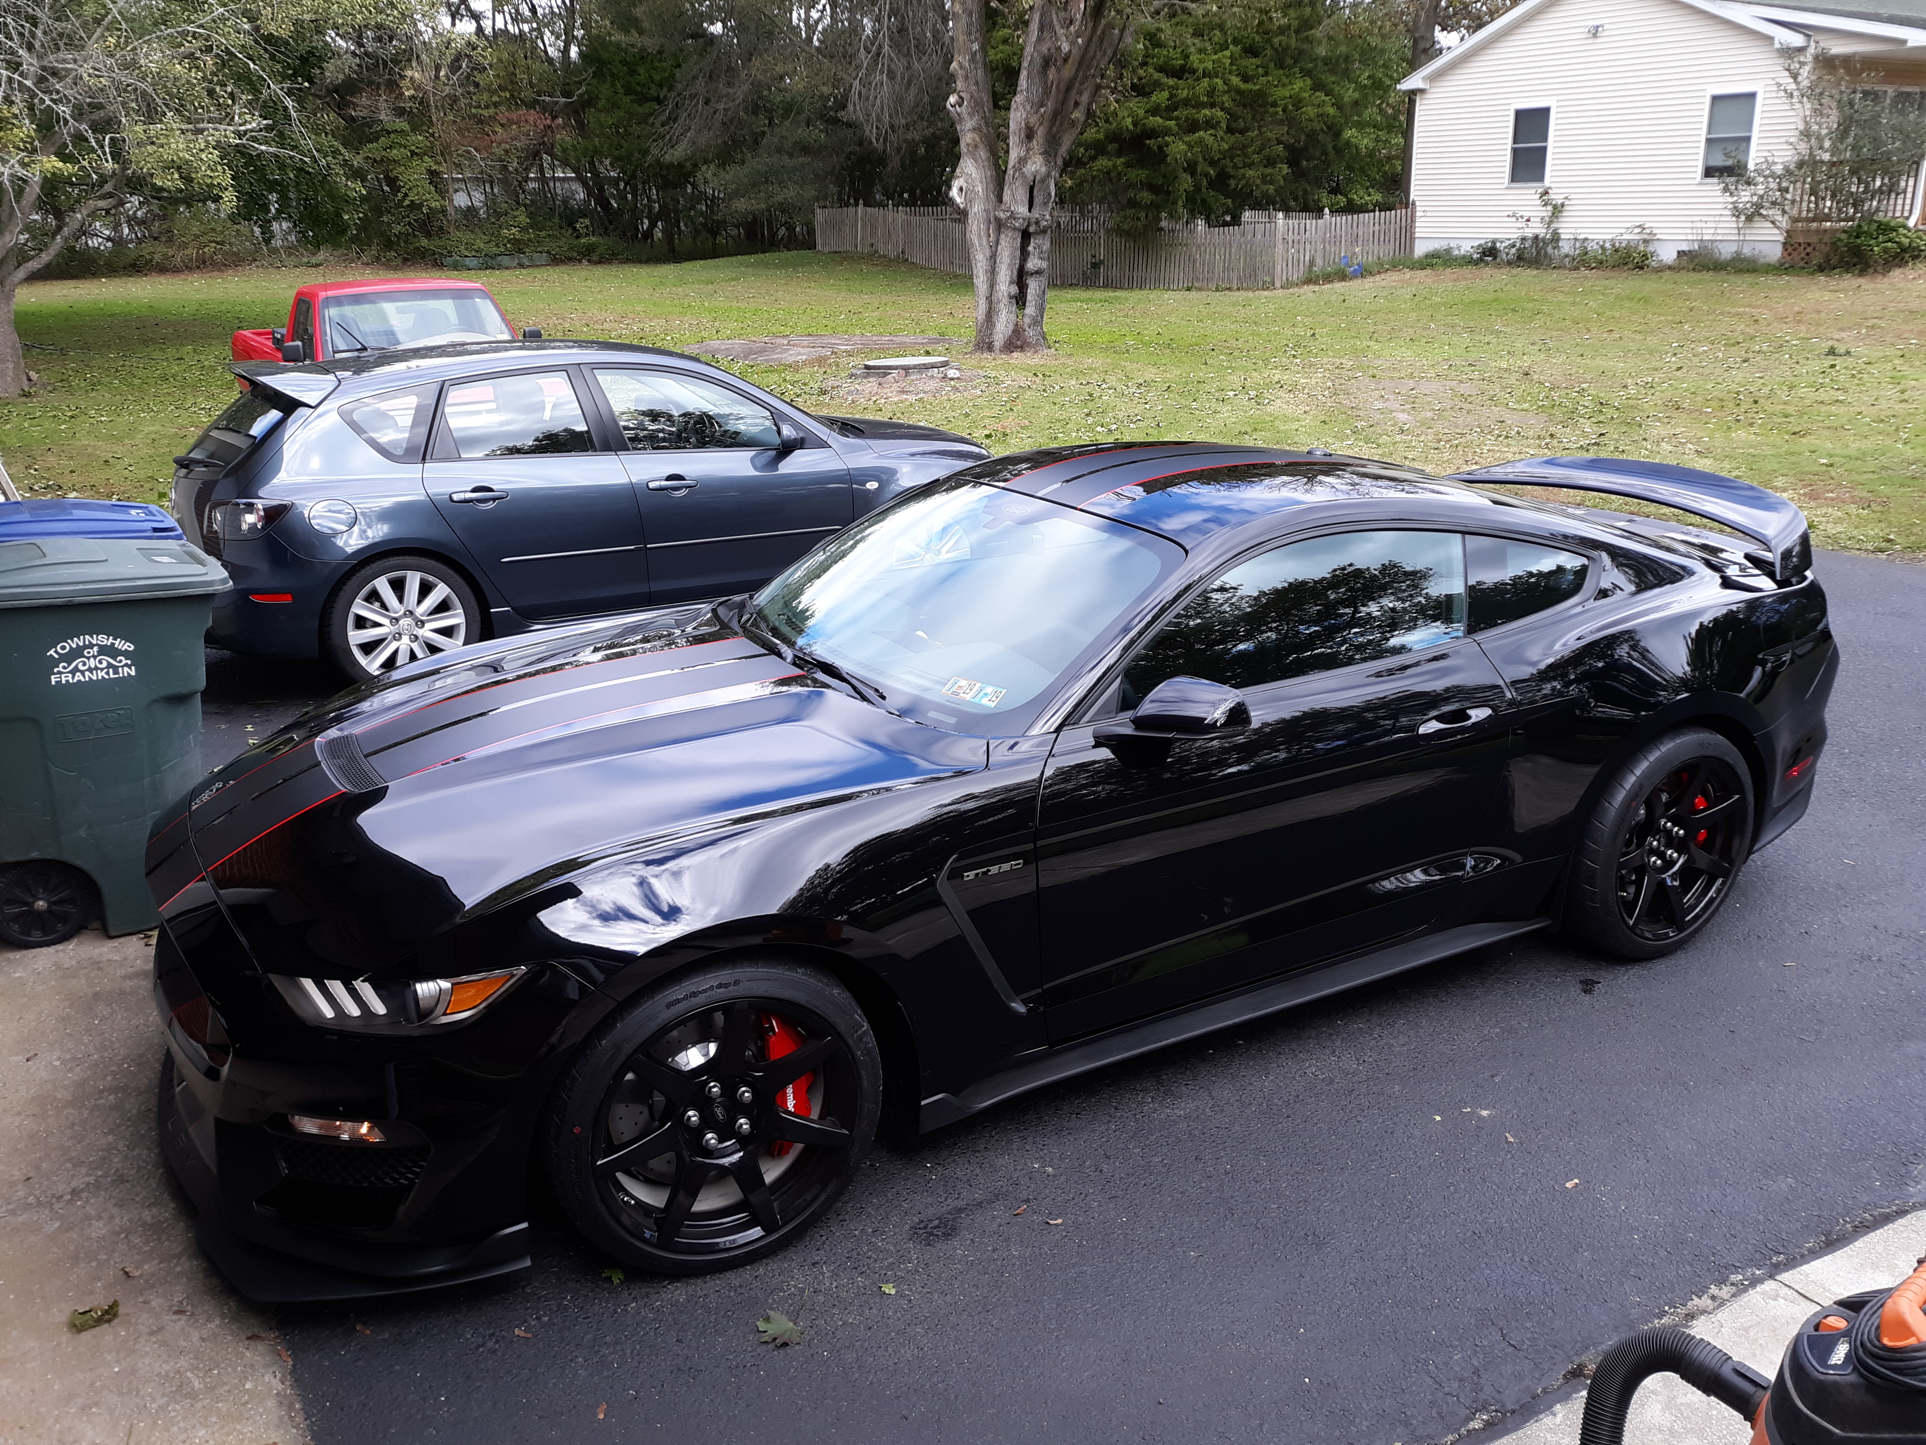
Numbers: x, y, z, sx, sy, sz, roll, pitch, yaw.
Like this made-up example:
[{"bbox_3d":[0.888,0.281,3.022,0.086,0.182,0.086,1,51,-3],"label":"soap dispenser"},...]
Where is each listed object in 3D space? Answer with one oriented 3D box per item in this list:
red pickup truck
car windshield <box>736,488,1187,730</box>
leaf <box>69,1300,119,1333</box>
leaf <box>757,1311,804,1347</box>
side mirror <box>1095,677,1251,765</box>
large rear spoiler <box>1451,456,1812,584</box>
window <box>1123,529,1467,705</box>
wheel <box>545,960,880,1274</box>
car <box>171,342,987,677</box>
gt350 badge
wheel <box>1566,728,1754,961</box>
[{"bbox_3d":[-4.791,-2.927,13.123,1.800,1.660,4.700,-12,20,-32],"label":"red pickup truck"},{"bbox_3d":[-0.050,-0.350,3.951,0.770,0.110,1.500,-37,29,-17],"label":"car windshield"},{"bbox_3d":[-1.610,1.103,2.887,0.060,0.028,0.095,13,22,40],"label":"leaf"},{"bbox_3d":[-0.333,1.104,2.834,0.090,0.020,0.085,-1,16,0],"label":"leaf"},{"bbox_3d":[0.438,-0.002,3.251,0.180,0.150,0.260,-10,19,-28],"label":"side mirror"},{"bbox_3d":[2.124,-0.732,5.139,0.450,0.260,1.460,-10,19,-28],"label":"large rear spoiler"},{"bbox_3d":[0.790,-0.271,3.625,1.135,0.349,0.050,-10,-16,-27],"label":"window"},{"bbox_3d":[-0.500,0.717,3.022,0.668,0.668,0.305,-10,19,-28],"label":"wheel"},{"bbox_3d":[-1.640,-1.214,8.169,4.490,1.470,1.770,-8,18,-23],"label":"car"},{"bbox_3d":[0.062,0.295,3.112,0.145,0.020,0.008,-10,19,-28],"label":"gt350 badge"},{"bbox_3d":[1.857,0.302,4.314,0.672,0.672,0.315,-10,19,-28],"label":"wheel"}]

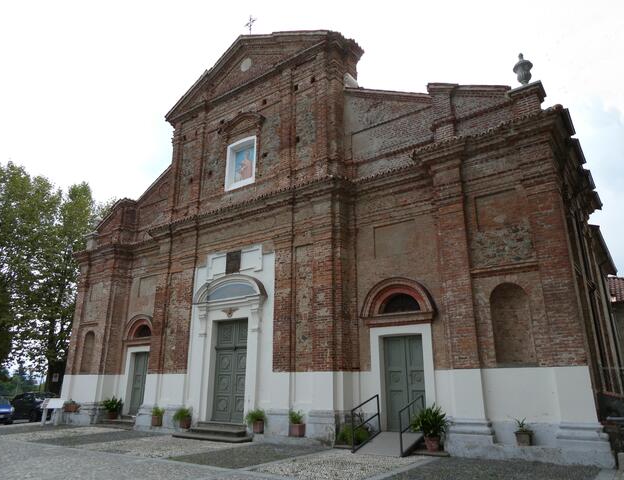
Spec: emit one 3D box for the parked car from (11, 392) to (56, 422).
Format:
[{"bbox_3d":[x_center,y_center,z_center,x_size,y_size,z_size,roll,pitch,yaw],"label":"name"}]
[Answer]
[{"bbox_3d":[-15.178,9.198,24.723,4.000,1.420,1.720,-12,-22,33],"label":"parked car"}]

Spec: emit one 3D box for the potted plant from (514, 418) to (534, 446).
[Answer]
[{"bbox_3d":[4.534,4.097,9.471,0.385,0.538,0.385,-12,-21,34],"label":"potted plant"}]

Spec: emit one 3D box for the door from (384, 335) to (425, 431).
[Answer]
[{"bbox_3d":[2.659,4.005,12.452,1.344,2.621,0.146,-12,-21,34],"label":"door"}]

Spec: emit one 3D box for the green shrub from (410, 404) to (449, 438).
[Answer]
[{"bbox_3d":[2.938,4.507,11.049,0.830,0.760,0.830,-12,-22,33],"label":"green shrub"}]

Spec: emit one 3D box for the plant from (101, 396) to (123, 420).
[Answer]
[{"bbox_3d":[-8.606,7.218,19.049,0.861,0.936,0.861,-12,-21,34],"label":"plant"}]

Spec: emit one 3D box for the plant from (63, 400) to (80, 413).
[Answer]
[{"bbox_3d":[-10.849,7.511,20.016,0.800,0.500,0.500,-12,-22,33],"label":"plant"}]

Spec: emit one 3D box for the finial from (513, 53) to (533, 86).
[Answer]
[{"bbox_3d":[5.948,-4.737,12.463,0.500,1.180,0.500,-12,-22,33],"label":"finial"}]

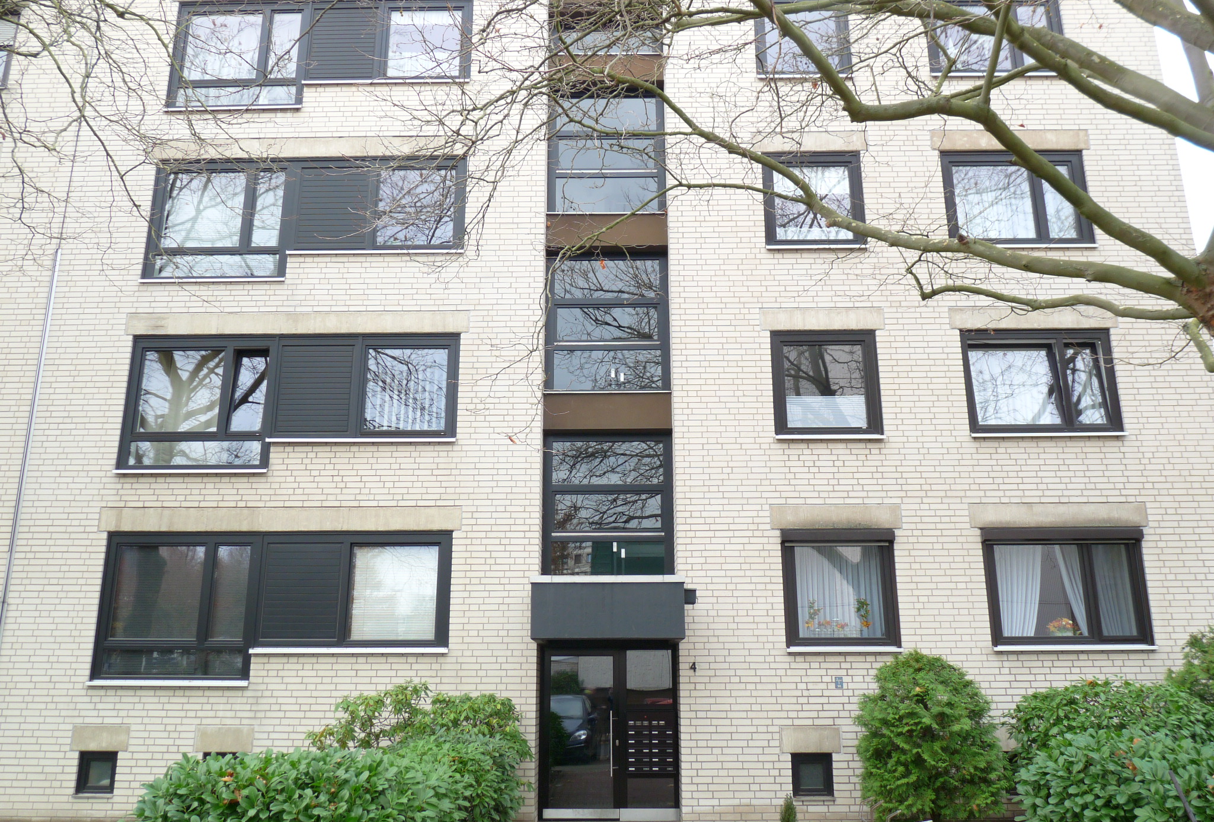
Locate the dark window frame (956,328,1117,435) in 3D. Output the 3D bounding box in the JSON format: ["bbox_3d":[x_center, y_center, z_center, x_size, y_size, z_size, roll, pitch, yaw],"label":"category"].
[{"bbox_3d":[5.877,-0.388,12.872,2.017,1.453,0.120,0,-15,1],"label":"dark window frame"}]

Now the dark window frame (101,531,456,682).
[{"bbox_3d":[-4.300,2.527,12.282,4.562,1.867,0.120,0,-15,1],"label":"dark window frame"}]

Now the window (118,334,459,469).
[{"bbox_3d":[-4.307,-0.128,12.998,4.562,1.867,0.120,0,-15,1],"label":"window"}]

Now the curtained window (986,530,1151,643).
[{"bbox_3d":[5.882,2.261,12.177,2.032,1.463,0.140,0,-15,1],"label":"curtained window"}]

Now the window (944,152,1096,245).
[{"bbox_3d":[5.877,-3.043,13.605,2.011,1.471,0.120,0,-15,1],"label":"window"}]

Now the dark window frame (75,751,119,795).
[{"bbox_3d":[-6.314,4.496,11.786,0.477,0.496,0.120,0,-15,1],"label":"dark window frame"}]

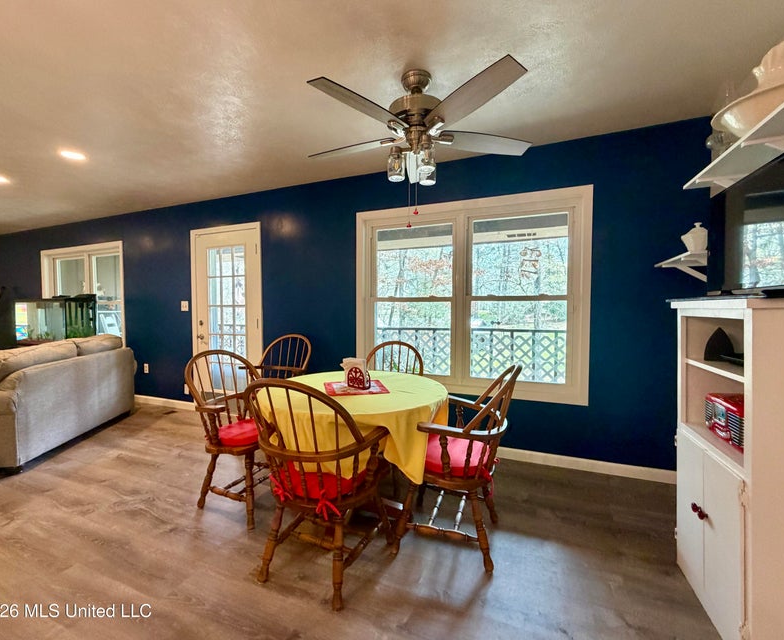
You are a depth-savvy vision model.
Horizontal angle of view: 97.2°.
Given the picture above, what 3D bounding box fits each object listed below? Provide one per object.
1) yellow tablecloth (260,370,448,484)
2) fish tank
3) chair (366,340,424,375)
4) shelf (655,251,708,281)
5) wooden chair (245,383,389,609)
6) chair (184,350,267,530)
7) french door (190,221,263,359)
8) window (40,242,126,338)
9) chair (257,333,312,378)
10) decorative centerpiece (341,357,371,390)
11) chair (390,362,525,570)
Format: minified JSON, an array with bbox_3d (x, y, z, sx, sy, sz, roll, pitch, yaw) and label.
[{"bbox_3d":[-0.210,0.570,2.007,1.080,0.370,1.080,0,2,0],"label":"yellow tablecloth"},{"bbox_3d":[-4.537,0.019,4.657,1.210,0.620,0.330,1,2,22],"label":"fish tank"},{"bbox_3d":[-0.050,0.654,2.695,0.570,0.925,0.610,1,2,24],"label":"chair"},{"bbox_3d":[1.834,-0.284,2.051,0.290,0.175,0.560,1,2,22],"label":"shelf"},{"bbox_3d":[-0.334,0.680,1.581,0.570,0.925,0.610,1,2,22],"label":"wooden chair"},{"bbox_3d":[-0.923,0.660,2.183,0.590,0.930,0.580,1,2,25],"label":"chair"},{"bbox_3d":[-1.855,0.023,3.873,1.045,2.116,0.080,1,2,22],"label":"french door"},{"bbox_3d":[-4.354,-0.227,4.853,1.900,1.605,0.110,1,2,22],"label":"window"},{"bbox_3d":[-1.077,0.632,3.195,0.580,0.930,0.580,1,2,23],"label":"chair"},{"bbox_3d":[-0.207,0.306,2.027,0.175,0.172,0.075,1,2,33],"label":"decorative centerpiece"},{"bbox_3d":[0.350,0.671,1.797,0.590,0.930,0.580,1,2,19],"label":"chair"}]

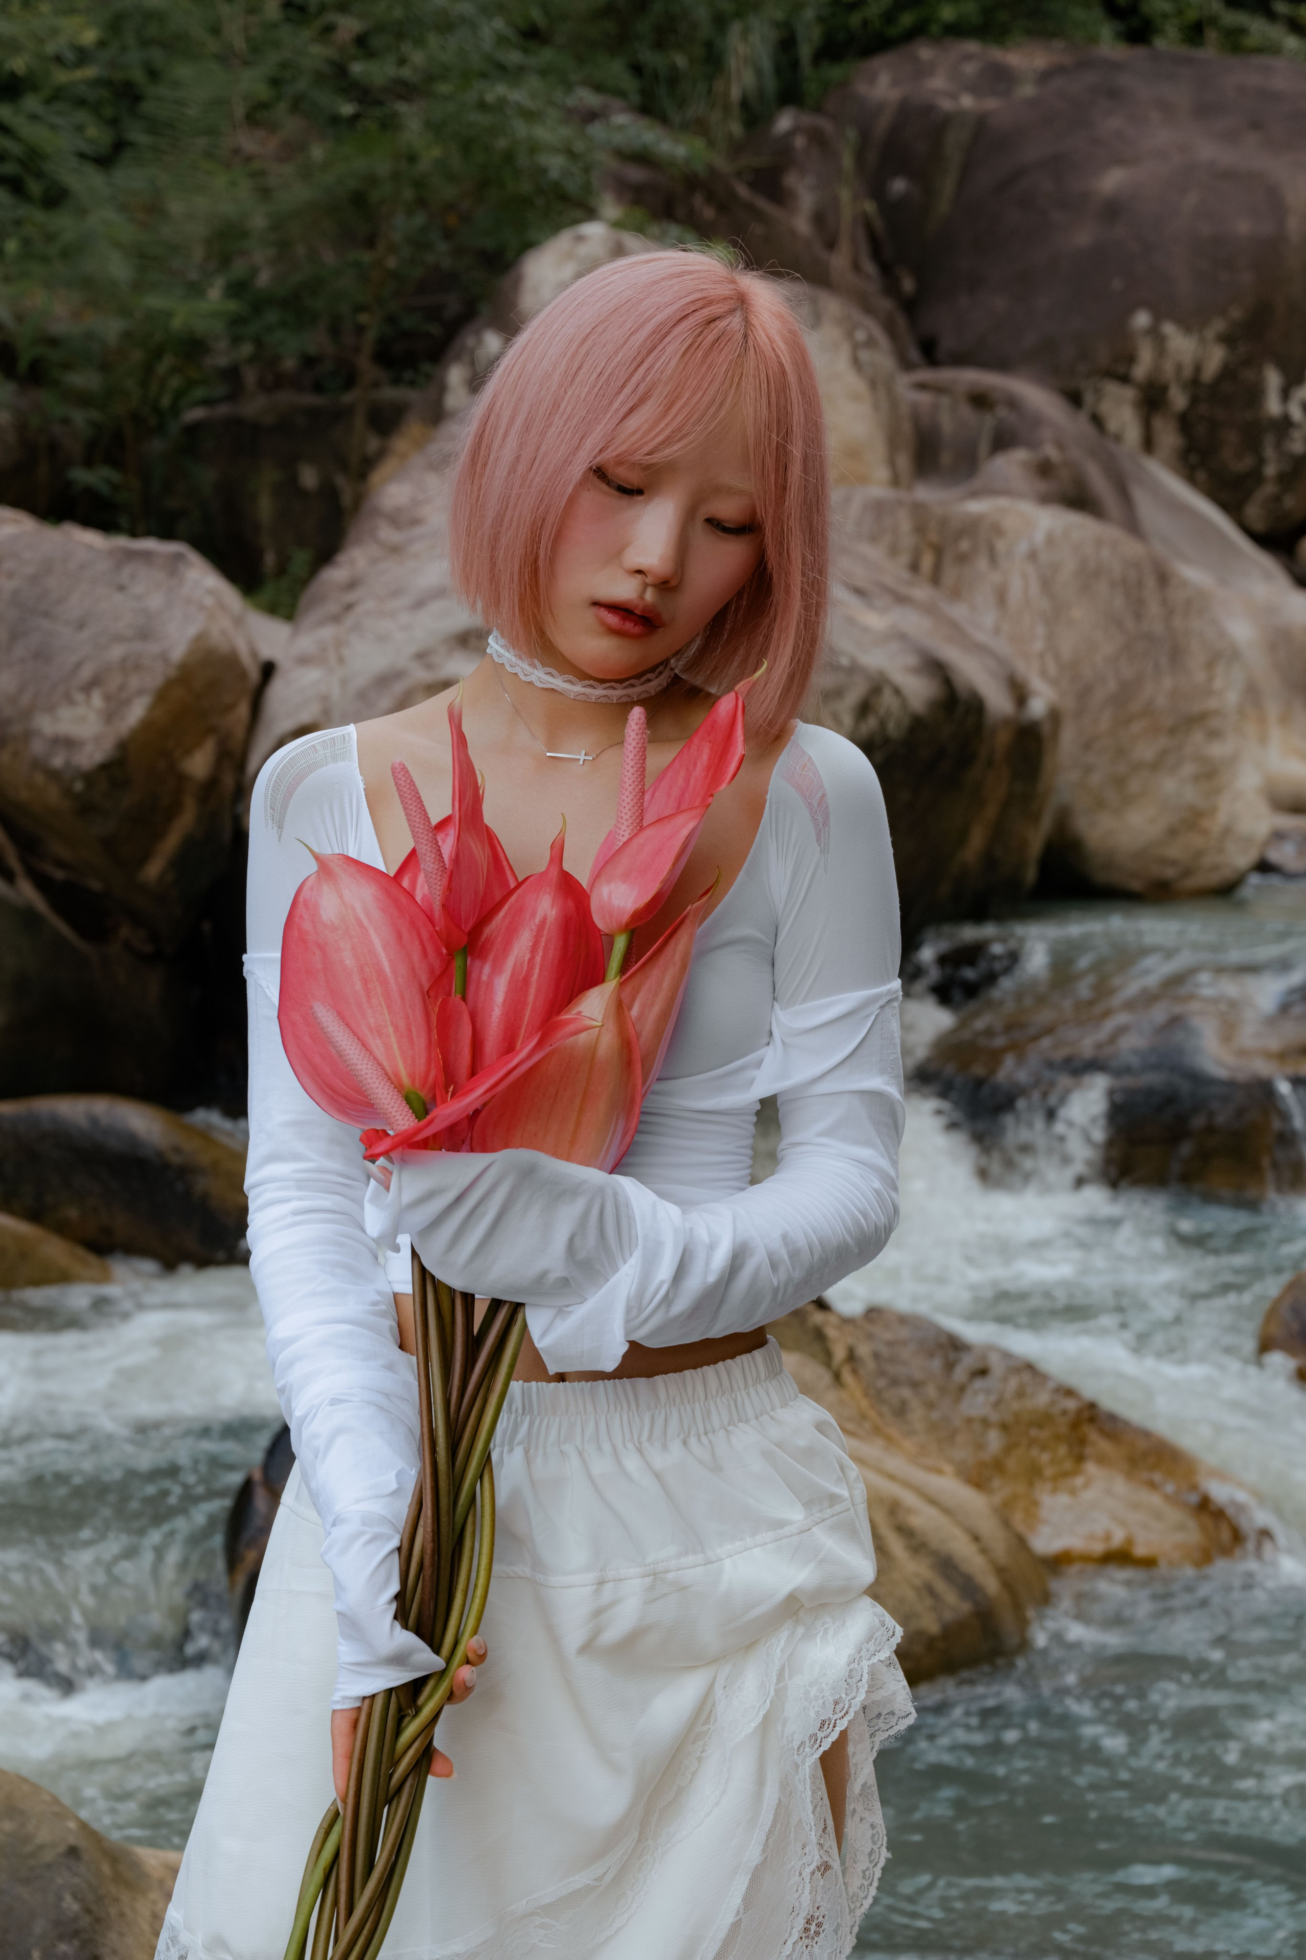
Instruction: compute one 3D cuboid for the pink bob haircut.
[{"bbox_3d":[-0.005,-0.278,2.200,0.220,0.265,0.235,10,14,-10],"label":"pink bob haircut"}]

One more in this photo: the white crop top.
[{"bbox_3d":[-0.045,0.133,2.200,0.375,0.535,0.280,1,6,7],"label":"white crop top"}]

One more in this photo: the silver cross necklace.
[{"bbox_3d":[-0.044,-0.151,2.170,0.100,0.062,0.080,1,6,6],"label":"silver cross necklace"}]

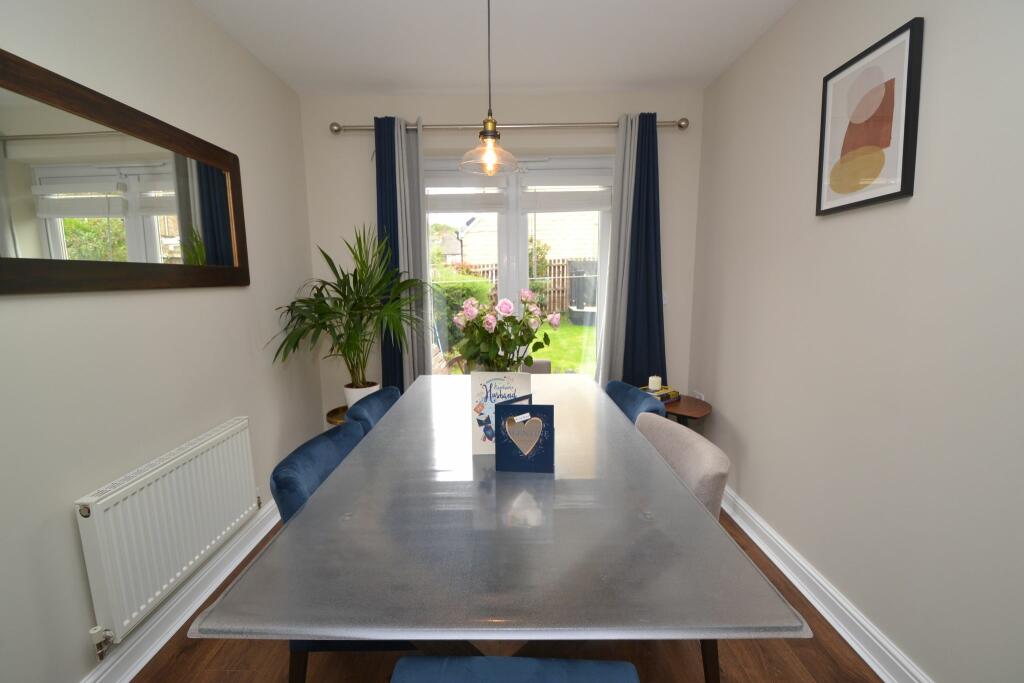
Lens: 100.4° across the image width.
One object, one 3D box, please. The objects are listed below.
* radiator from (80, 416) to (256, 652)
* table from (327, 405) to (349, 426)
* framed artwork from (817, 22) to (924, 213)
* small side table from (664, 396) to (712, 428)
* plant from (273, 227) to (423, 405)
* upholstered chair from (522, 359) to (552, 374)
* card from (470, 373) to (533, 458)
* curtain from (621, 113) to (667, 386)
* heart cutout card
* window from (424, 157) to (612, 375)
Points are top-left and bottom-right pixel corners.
[{"bbox_3d":[-1.205,0.623,1.592,0.070,0.450,0.730,-1,8,0],"label":"radiator"},{"bbox_3d":[-0.866,0.690,2.506,0.400,0.540,0.400,-1,8,0],"label":"table"},{"bbox_3d":[1.168,-0.707,1.433,0.027,0.500,0.365,-1,8,0],"label":"framed artwork"},{"bbox_3d":[0.929,0.655,2.507,0.460,0.570,0.460,-1,8,0],"label":"small side table"},{"bbox_3d":[-0.849,-0.096,2.383,0.730,1.060,0.680,-1,8,0],"label":"plant"},{"bbox_3d":[-0.011,0.560,2.364,0.500,0.820,0.570,-1,8,0],"label":"upholstered chair"},{"bbox_3d":[-0.035,0.219,1.324,0.180,0.260,0.060,-1,8,0],"label":"card"},{"bbox_3d":[0.877,-0.251,2.720,0.350,2.260,0.140,-1,8,0],"label":"curtain"},{"bbox_3d":[0.041,0.265,1.236,0.160,0.193,0.100,0,8,6],"label":"heart cutout card"},{"bbox_3d":[0.011,-0.183,2.964,1.460,2.080,0.090,-1,8,0],"label":"window"}]

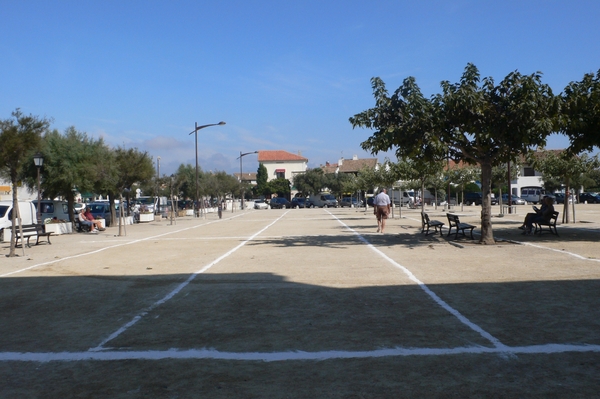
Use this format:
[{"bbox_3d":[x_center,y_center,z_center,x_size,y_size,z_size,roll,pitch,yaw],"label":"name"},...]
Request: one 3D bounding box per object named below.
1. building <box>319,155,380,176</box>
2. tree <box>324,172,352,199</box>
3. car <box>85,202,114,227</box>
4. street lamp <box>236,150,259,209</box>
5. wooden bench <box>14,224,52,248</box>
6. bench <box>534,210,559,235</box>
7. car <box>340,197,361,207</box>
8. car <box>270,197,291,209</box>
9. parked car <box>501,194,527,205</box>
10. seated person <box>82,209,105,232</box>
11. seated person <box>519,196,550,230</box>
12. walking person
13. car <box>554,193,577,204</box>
[{"bbox_3d":[9.010,-3.420,97.000,11.000,8.700,9.000,-1,0,-4],"label":"building"},{"bbox_3d":[5.166,-1.244,71.500,3.800,4.700,3.700,-1,0,0],"label":"tree"},{"bbox_3d":[-13.685,1.025,37.400,1.750,1.640,4.200,-1,0,8],"label":"car"},{"bbox_3d":[-7.102,-2.585,72.500,2.950,8.000,0.400,-1,0,0],"label":"street lamp"},{"bbox_3d":[-10.121,1.380,20.200,0.620,0.760,1.750,-1,0,7],"label":"wooden bench"},{"bbox_3d":[8.481,0.846,18.348,0.670,0.800,1.650,-1,0,18],"label":"bench"},{"bbox_3d":[7.178,0.329,75.000,1.700,1.450,4.100,-1,0,-24],"label":"car"},{"bbox_3d":[-2.552,0.520,69.996,1.750,1.460,4.100,-1,0,-16],"label":"car"},{"bbox_3d":[28.283,0.027,71.600,1.740,1.440,4.050,-1,0,-40],"label":"parked car"},{"bbox_3d":[-10.341,1.028,26.947,0.900,1.220,0.520,-1,0,13],"label":"seated person"},{"bbox_3d":[8.026,0.540,18.200,1.050,1.280,0.520,-1,0,0],"label":"seated person"},{"bbox_3d":[3.332,0.474,21.596,0.620,1.750,0.380,-1,0,5],"label":"walking person"},{"bbox_3d":[32.246,-0.049,64.997,1.750,1.430,4.100,-1,0,-12],"label":"car"}]

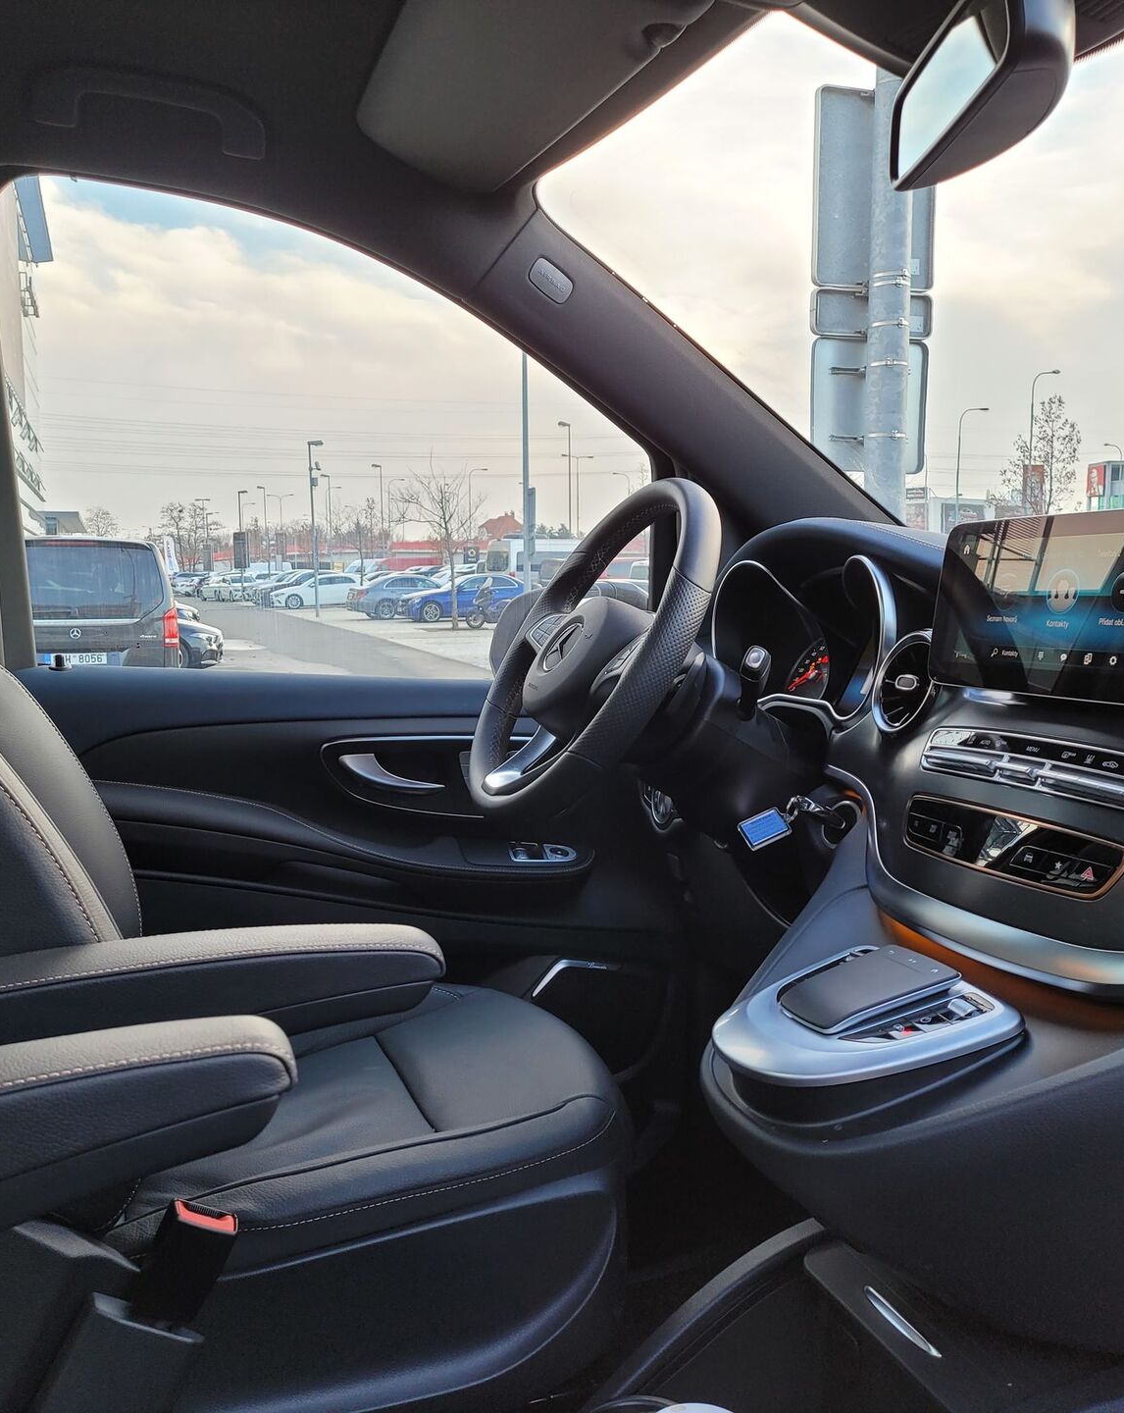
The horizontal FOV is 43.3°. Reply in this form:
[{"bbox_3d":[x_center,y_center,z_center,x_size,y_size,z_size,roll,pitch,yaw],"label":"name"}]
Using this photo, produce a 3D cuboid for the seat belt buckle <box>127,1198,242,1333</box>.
[{"bbox_3d":[-0.252,0.369,0.940,0.044,0.083,0.027,23,-5,-26],"label":"seat belt buckle"}]

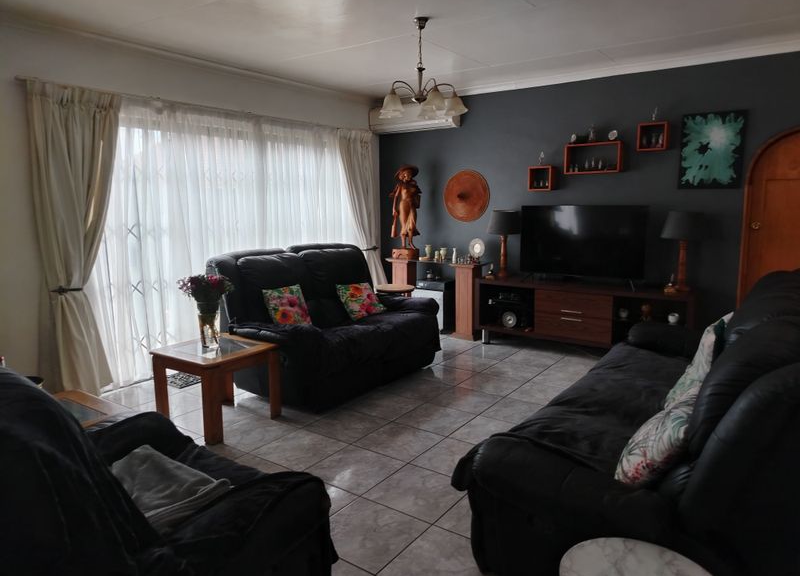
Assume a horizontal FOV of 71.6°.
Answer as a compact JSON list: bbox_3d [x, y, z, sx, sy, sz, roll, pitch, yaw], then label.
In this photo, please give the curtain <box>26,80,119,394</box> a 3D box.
[{"bbox_3d":[-2.224,-0.298,4.004,0.160,2.195,0.636,6,11,35],"label":"curtain"}]

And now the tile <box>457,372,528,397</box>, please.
[{"bbox_3d":[0.695,0.734,4.211,0.399,0.010,0.399,6,11,35],"label":"tile"}]

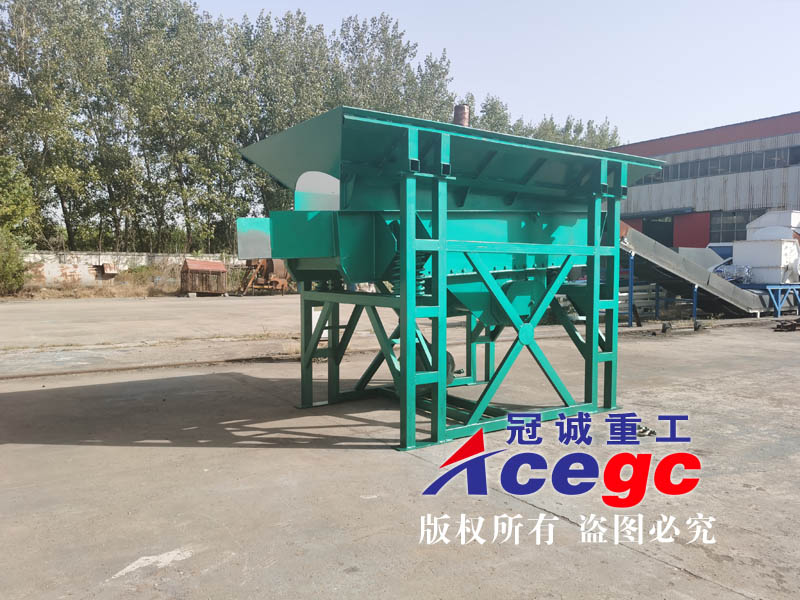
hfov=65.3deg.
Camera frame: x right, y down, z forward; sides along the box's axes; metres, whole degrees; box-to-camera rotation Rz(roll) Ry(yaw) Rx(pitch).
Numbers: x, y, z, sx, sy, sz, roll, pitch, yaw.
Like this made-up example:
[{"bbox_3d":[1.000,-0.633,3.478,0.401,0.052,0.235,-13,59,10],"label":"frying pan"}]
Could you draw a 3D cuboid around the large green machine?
[{"bbox_3d":[0.587,-0.194,7.209,4.752,2.915,2.320,-2,3,-35],"label":"large green machine"}]

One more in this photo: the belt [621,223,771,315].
[{"bbox_3d":[9.273,-0.774,20.657,8.900,0.780,1.250,17,-8,-34],"label":"belt"}]

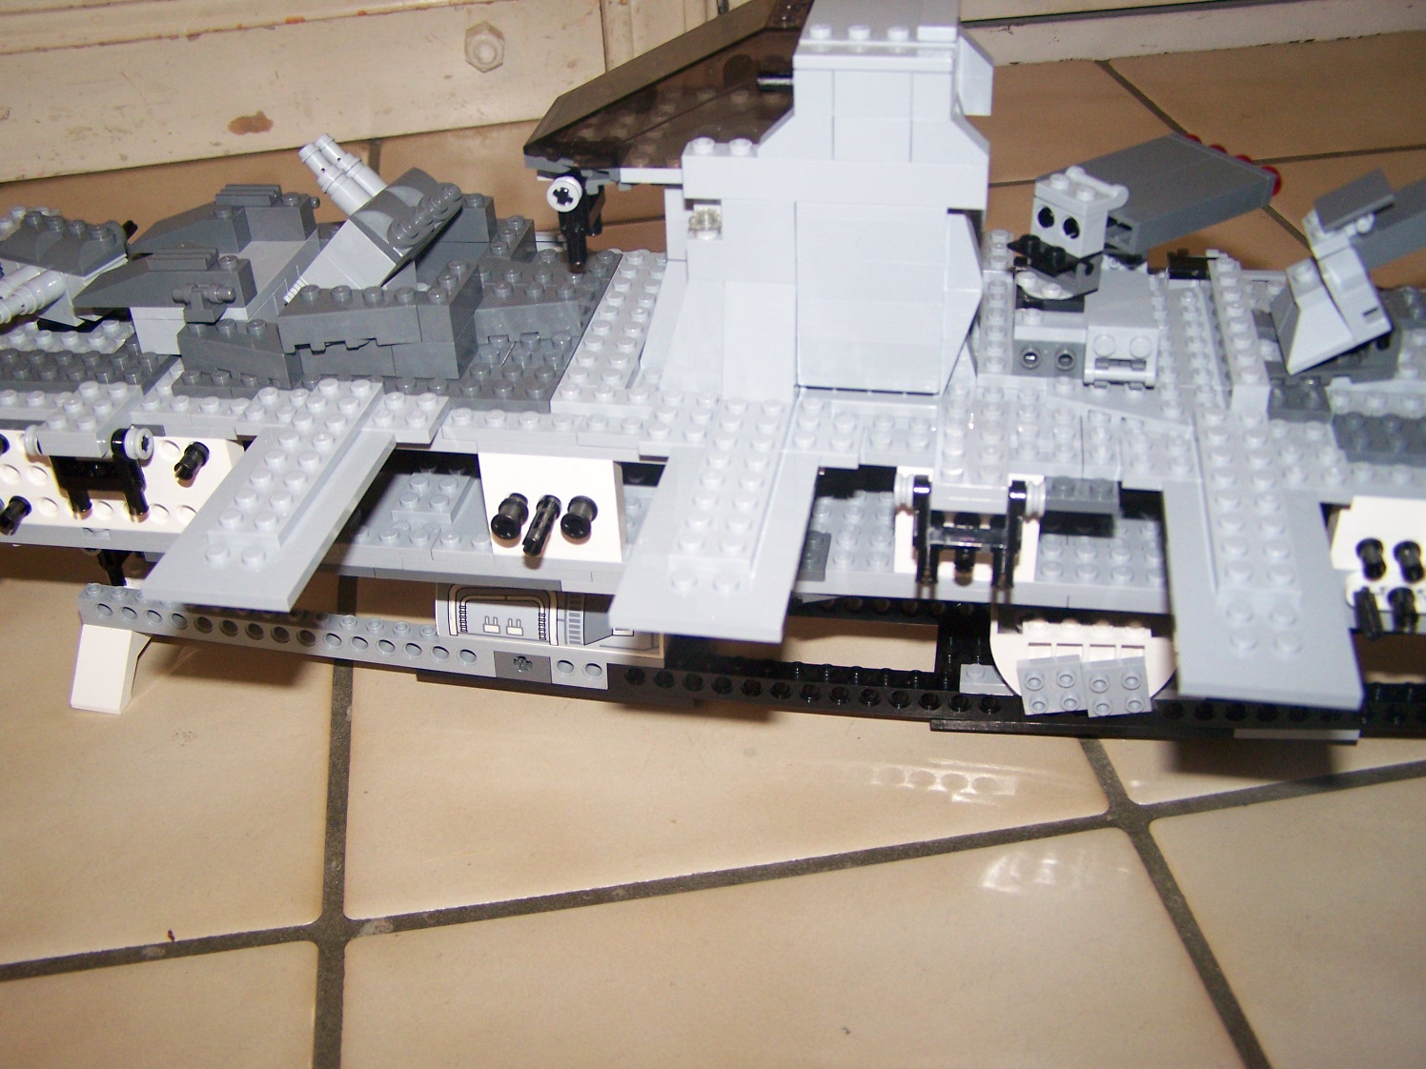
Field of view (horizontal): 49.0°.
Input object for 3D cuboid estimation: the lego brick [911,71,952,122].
[{"bbox_3d":[0.045,-0.091,0.318,0.008,0.010,0.008,4,36,9],"label":"lego brick"}]

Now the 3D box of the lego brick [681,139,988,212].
[{"bbox_3d":[0.026,-0.076,0.329,0.064,0.010,0.008,4,36,9],"label":"lego brick"}]

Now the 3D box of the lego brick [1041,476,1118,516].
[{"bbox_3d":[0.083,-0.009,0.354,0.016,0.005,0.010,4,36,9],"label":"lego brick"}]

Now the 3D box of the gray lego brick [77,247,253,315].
[{"bbox_3d":[-0.138,-0.064,0.392,0.048,0.011,0.008,2,35,7],"label":"gray lego brick"}]

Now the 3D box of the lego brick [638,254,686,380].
[{"bbox_3d":[-0.009,-0.054,0.373,0.016,0.029,0.009,4,36,9],"label":"lego brick"}]

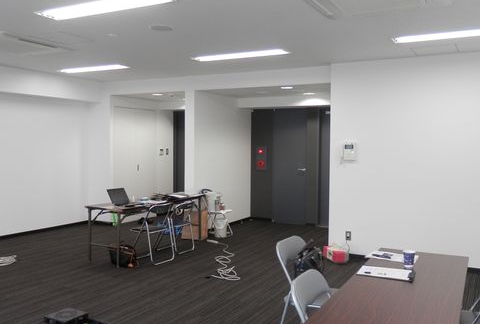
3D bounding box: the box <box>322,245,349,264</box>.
[{"bbox_3d":[1.226,1.172,5.893,0.200,0.150,0.310,0,3,-14],"label":"box"}]

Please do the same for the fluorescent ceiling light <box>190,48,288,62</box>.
[{"bbox_3d":[-0.020,-1.281,5.579,1.240,0.050,0.235,2,3,28],"label":"fluorescent ceiling light"}]

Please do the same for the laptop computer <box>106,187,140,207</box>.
[{"bbox_3d":[-1.426,0.437,5.676,0.280,0.200,0.285,2,3,37],"label":"laptop computer"}]

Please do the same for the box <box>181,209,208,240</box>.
[{"bbox_3d":[-0.672,0.944,7.102,0.340,0.470,0.230,2,3,28],"label":"box"}]

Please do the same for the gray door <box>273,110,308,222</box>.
[{"bbox_3d":[0.915,0.078,8.488,0.680,2.100,0.060,2,3,28],"label":"gray door"}]

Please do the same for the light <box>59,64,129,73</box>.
[{"bbox_3d":[-2.141,-1.347,6.732,1.240,0.050,0.235,2,3,28],"label":"light"}]

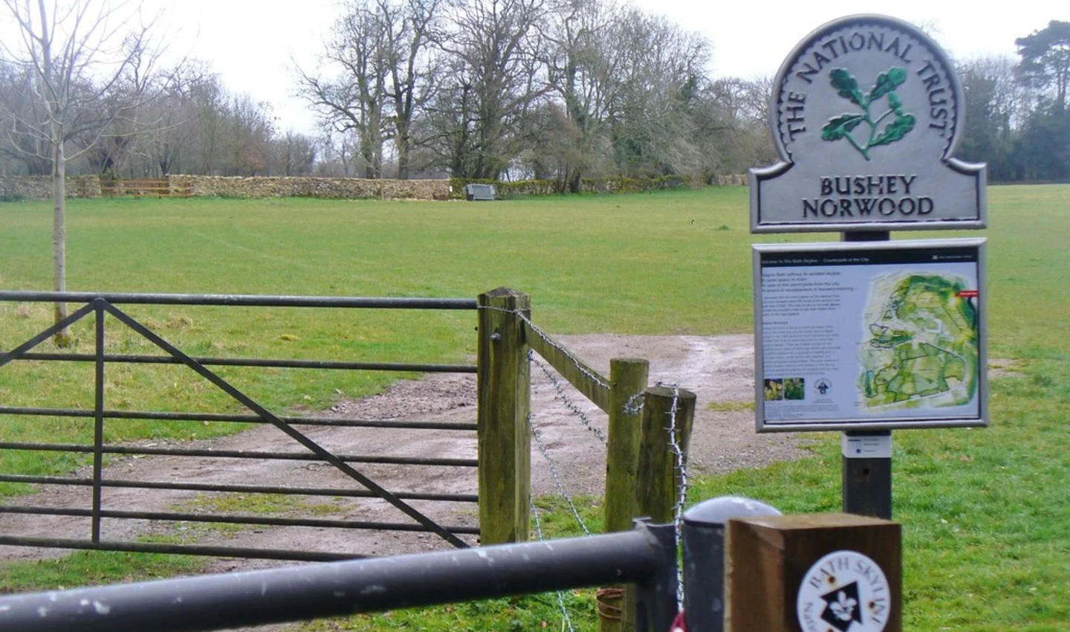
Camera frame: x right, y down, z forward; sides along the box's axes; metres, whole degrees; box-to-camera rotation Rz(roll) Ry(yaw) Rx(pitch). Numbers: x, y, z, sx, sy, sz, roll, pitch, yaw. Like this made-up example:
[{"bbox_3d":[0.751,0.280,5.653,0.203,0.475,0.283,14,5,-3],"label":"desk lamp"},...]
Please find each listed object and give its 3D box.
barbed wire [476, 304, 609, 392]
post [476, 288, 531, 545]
[{"bbox_3d":[0.110,0.156,7.444,0.048,0.088,2.906,0,4,-5],"label":"barbed wire"},{"bbox_3d":[-0.129,0.524,8.939,0.168,1.270,0.168,1,4,21],"label":"post"}]

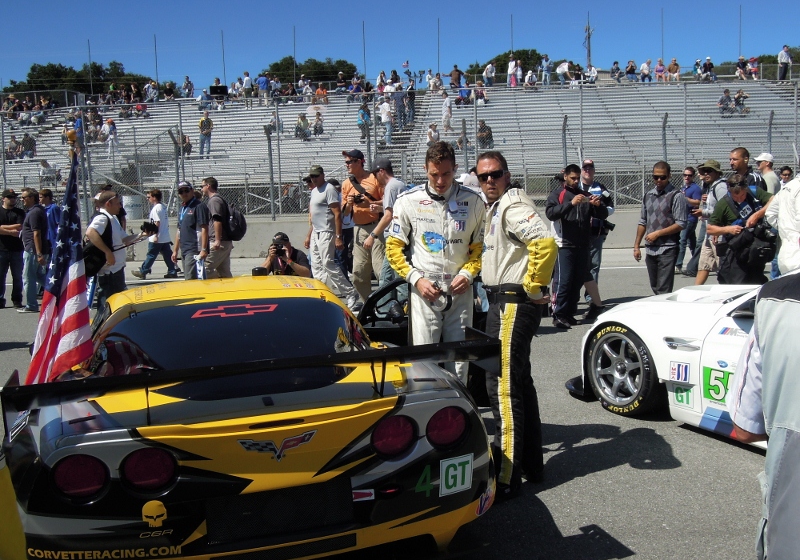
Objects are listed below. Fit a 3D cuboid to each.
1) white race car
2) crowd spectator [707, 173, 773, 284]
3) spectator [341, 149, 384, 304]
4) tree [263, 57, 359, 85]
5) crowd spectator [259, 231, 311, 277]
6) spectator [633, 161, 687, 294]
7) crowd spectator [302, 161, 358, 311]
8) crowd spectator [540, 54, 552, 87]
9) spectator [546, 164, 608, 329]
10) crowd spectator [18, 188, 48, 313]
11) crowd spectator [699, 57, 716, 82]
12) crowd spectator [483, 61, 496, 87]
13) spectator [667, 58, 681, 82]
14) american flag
[{"bbox_3d":[3.080,0.332,4.780,1.920,1.320,4.650,-5,7,-29],"label":"white race car"},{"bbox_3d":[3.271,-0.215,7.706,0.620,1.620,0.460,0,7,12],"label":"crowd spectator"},{"bbox_3d":[-0.393,-0.361,8.488,0.550,1.930,0.420,3,8,37],"label":"spectator"},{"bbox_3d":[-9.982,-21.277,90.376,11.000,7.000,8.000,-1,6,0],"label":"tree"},{"bbox_3d":[-1.299,0.025,9.100,0.680,1.130,0.800,0,7,17],"label":"crowd spectator"},{"bbox_3d":[2.791,-0.381,8.700,0.580,1.770,0.400,1,7,22],"label":"spectator"},{"bbox_3d":[-0.875,-0.484,9.900,0.580,1.830,0.650,3,8,38],"label":"crowd spectator"},{"bbox_3d":[7.299,-10.354,40.300,0.580,1.740,0.420,2,7,30],"label":"crowd spectator"},{"bbox_3d":[1.915,-0.369,8.785,0.580,1.750,0.440,-6,8,-30],"label":"spectator"},{"bbox_3d":[-5.264,-0.442,11.650,0.400,1.800,0.480,-4,7,-22],"label":"crowd spectator"},{"bbox_3d":[15.255,-10.382,40.000,0.620,1.280,0.800,-2,6,0],"label":"crowd spectator"},{"bbox_3d":[4.998,-11.413,45.083,0.600,1.550,0.500,1,6,18],"label":"crowd spectator"},{"bbox_3d":[12.679,-9.643,37.500,0.600,1.240,0.720,-1,7,9],"label":"spectator"},{"bbox_3d":[-1.535,0.021,3.714,0.340,1.200,0.250,-4,7,-22],"label":"american flag"}]

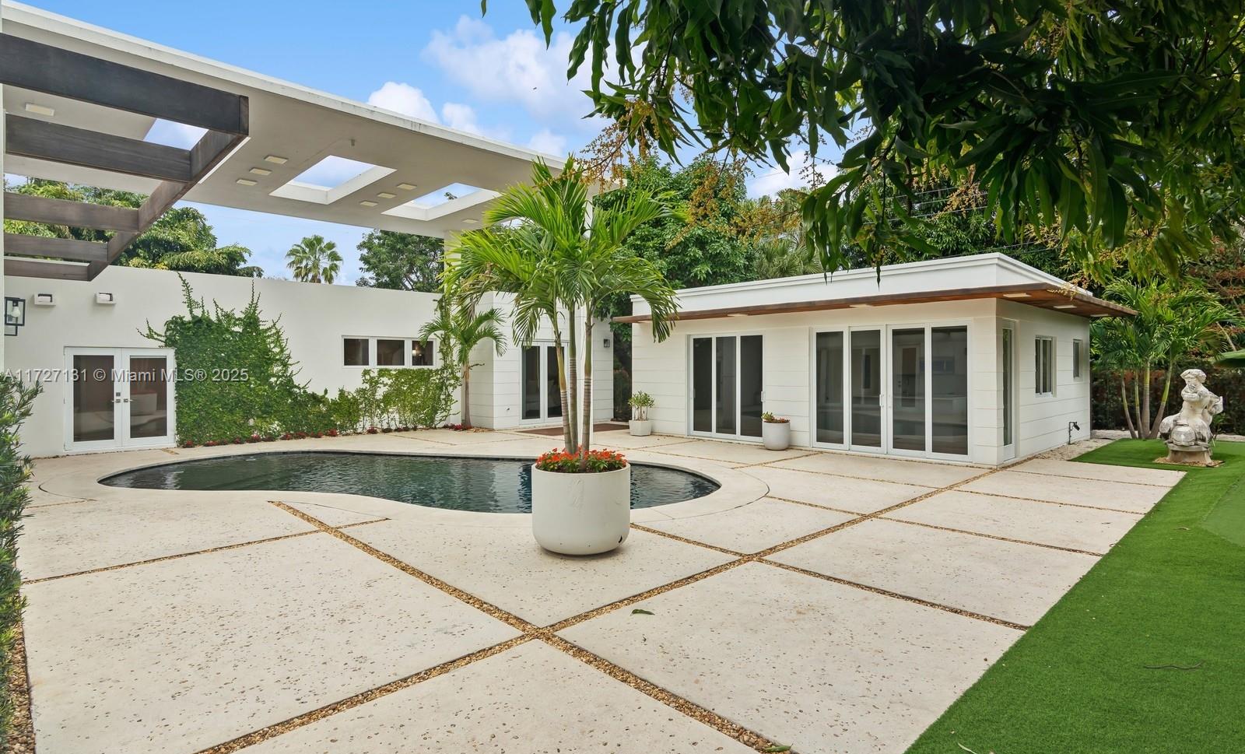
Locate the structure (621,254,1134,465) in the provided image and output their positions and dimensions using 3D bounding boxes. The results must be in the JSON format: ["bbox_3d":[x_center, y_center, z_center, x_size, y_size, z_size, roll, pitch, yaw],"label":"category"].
[{"bbox_3d":[5.522,-0.307,14.633,7.610,3.390,9.170,-1,1,-43],"label":"structure"}]

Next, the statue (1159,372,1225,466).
[{"bbox_3d":[9.861,0.623,10.805,0.800,1.620,0.850,0,1,-35],"label":"statue"}]

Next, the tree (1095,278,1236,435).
[{"bbox_3d":[12.192,-0.399,14.024,2.700,3.600,2.600,1,1,41],"label":"tree"}]

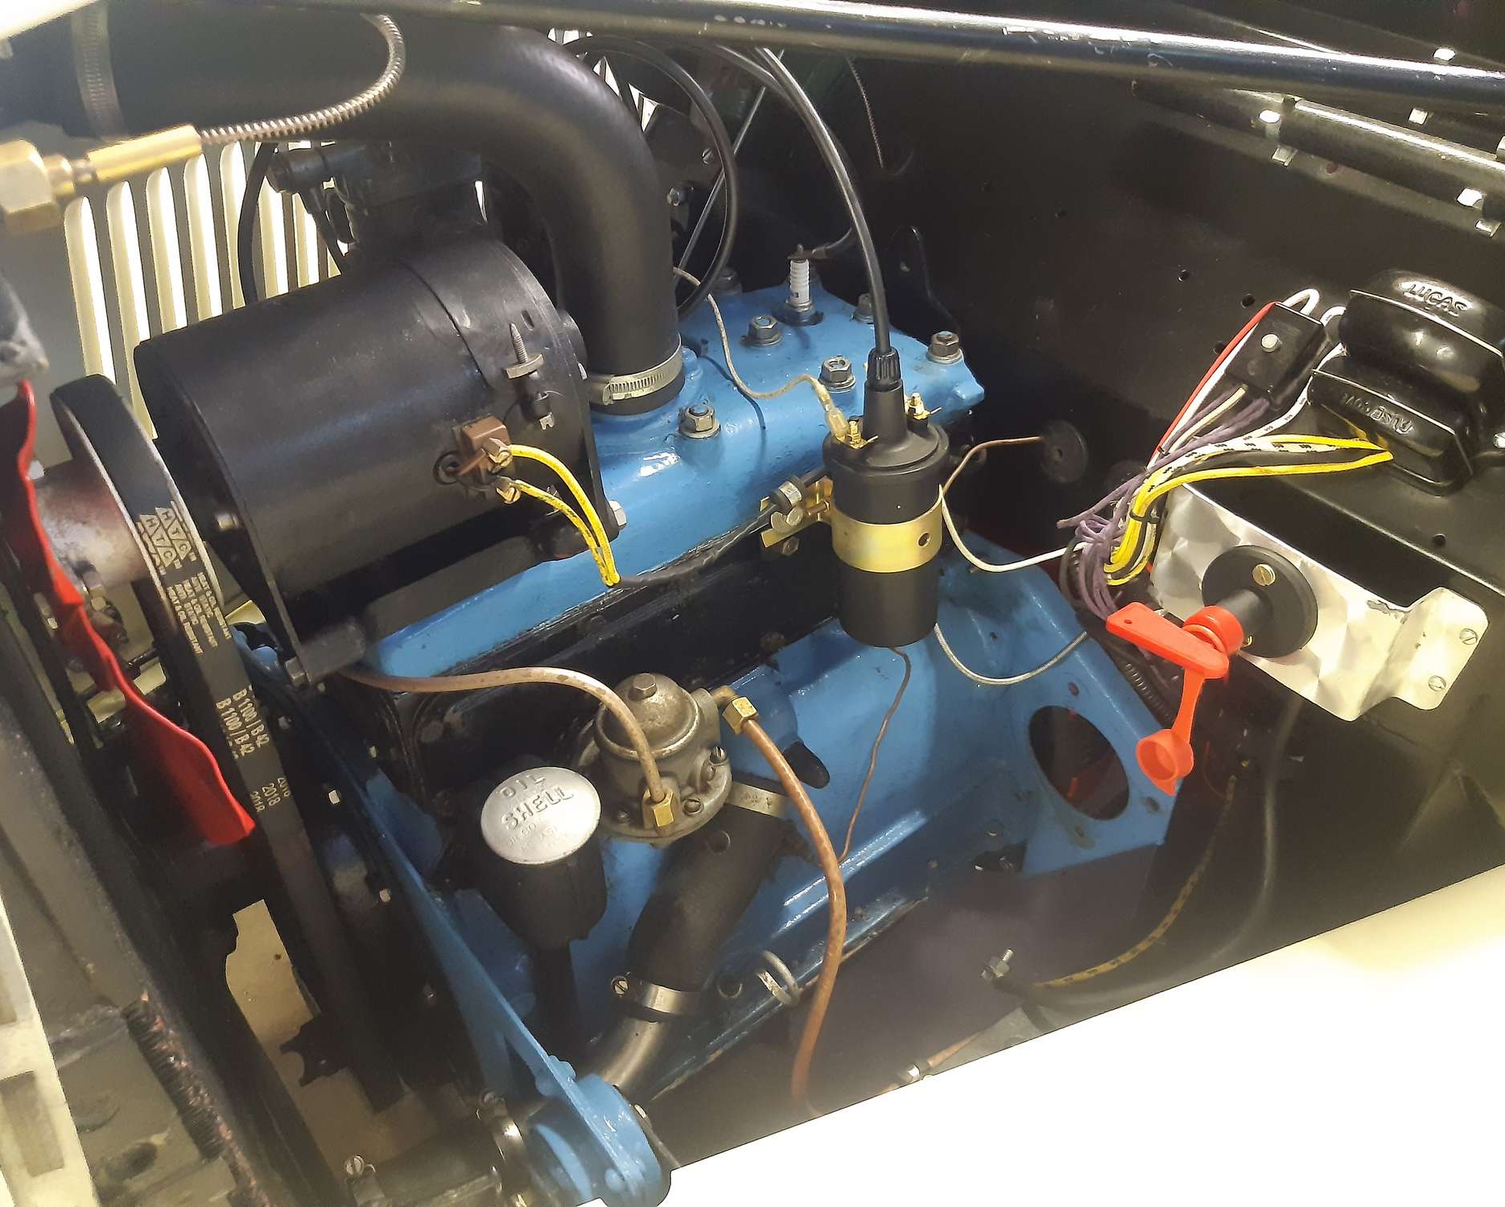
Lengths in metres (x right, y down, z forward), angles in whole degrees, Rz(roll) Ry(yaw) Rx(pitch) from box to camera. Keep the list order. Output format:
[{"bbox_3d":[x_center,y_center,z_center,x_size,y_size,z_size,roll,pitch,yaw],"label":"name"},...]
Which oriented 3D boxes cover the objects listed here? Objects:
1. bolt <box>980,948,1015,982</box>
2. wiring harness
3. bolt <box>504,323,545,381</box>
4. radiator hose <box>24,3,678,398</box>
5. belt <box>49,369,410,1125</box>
[{"bbox_3d":[0.174,0.257,0.860,0.029,0.015,0.014,-45,53,-6],"label":"bolt"},{"bbox_3d":[0.259,-0.072,0.704,0.080,0.250,0.180,-28,48,-28],"label":"wiring harness"},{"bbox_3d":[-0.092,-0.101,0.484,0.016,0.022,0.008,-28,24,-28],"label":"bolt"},{"bbox_3d":[-0.167,-0.183,0.568,0.264,0.196,0.057,-2,41,-1],"label":"radiator hose"},{"bbox_3d":[-0.249,0.106,0.618,0.018,0.508,0.125,-28,52,-28],"label":"belt"}]

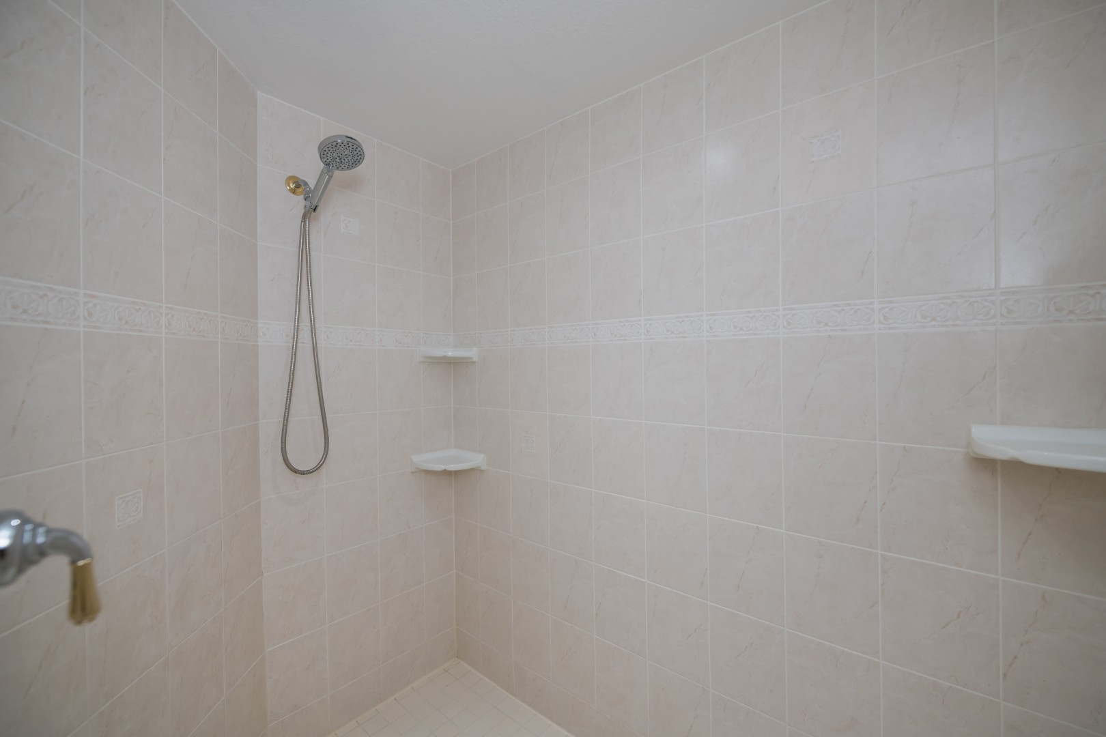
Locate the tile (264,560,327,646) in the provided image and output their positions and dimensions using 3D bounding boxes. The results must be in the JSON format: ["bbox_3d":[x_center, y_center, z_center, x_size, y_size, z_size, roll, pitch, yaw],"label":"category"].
[{"bbox_3d":[-0.894,0.824,1.506,0.009,0.256,0.203,0,0,39],"label":"tile"}]

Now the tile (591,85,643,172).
[{"bbox_3d":[0.210,-0.797,1.454,0.199,0.234,0.009,0,0,39],"label":"tile"}]

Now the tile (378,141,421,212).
[{"bbox_3d":[-0.653,-0.799,1.810,0.009,0.234,0.199,0,0,39],"label":"tile"}]

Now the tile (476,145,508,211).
[{"bbox_3d":[-0.258,-0.803,1.841,0.200,0.240,0.010,0,0,39],"label":"tile"}]

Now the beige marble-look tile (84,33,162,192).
[{"bbox_3d":[-0.929,-0.537,0.931,0.010,0.254,0.196,0,1,-6],"label":"beige marble-look tile"}]

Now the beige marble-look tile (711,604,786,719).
[{"bbox_3d":[0.539,0.820,1.209,0.199,0.256,0.009,0,0,39],"label":"beige marble-look tile"}]

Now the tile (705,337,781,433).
[{"bbox_3d":[0.539,0.043,1.222,0.200,0.250,0.009,0,0,39],"label":"tile"}]

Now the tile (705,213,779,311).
[{"bbox_3d":[0.529,-0.292,1.208,0.200,0.256,0.010,0,0,39],"label":"tile"}]

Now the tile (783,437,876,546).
[{"bbox_3d":[0.691,0.302,1.078,0.199,0.256,0.009,0,0,39],"label":"tile"}]

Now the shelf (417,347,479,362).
[{"bbox_3d":[-0.462,-0.059,1.934,0.250,0.060,0.155,0,0,-4],"label":"shelf"}]

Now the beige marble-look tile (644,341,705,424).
[{"bbox_3d":[0.376,0.045,1.332,0.199,0.256,0.010,0,0,39],"label":"beige marble-look tile"}]

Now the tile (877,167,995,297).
[{"bbox_3d":[0.839,-0.294,0.949,0.193,0.256,0.009,0,0,39],"label":"tile"}]

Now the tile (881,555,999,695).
[{"bbox_3d":[0.852,0.561,0.954,0.200,0.256,0.010,0,0,39],"label":"tile"}]

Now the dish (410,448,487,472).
[{"bbox_3d":[-0.452,0.407,1.888,0.312,0.063,0.200,0,1,-4],"label":"dish"}]

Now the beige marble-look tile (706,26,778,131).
[{"bbox_3d":[0.524,-0.799,1.199,0.199,0.234,0.009,0,0,39],"label":"beige marble-look tile"}]

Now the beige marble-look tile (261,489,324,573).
[{"bbox_3d":[-0.916,0.572,1.531,0.009,0.250,0.200,0,0,42],"label":"beige marble-look tile"}]

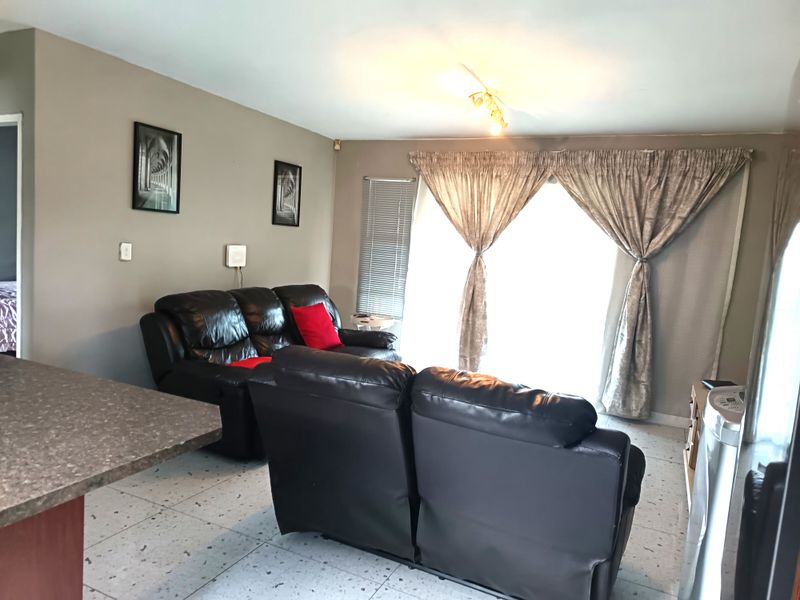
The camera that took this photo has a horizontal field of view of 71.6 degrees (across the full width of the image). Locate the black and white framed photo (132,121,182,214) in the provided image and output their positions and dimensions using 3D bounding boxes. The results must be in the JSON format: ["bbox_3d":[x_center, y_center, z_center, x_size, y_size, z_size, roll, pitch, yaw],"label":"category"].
[{"bbox_3d":[-1.733,-0.933,3.998,0.025,0.590,0.410,7,6,25],"label":"black and white framed photo"}]

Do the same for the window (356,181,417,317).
[{"bbox_3d":[-0.186,-0.544,5.907,0.600,1.480,0.100,7,6,25],"label":"window"}]

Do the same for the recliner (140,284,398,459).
[{"bbox_3d":[-0.869,0.425,4.467,1.070,0.970,2.080,7,6,25],"label":"recliner"}]

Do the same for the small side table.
[{"bbox_3d":[-0.316,0.516,5.724,0.470,0.615,0.450,7,6,25],"label":"small side table"}]

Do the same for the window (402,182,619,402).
[{"bbox_3d":[0.995,-0.115,5.398,2.070,2.060,0.100,7,6,25],"label":"window"}]

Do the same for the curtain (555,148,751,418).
[{"bbox_3d":[2.007,-0.120,4.806,1.510,2.295,0.160,7,6,25],"label":"curtain"}]

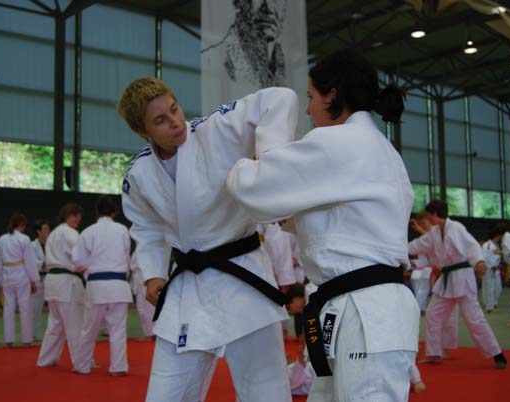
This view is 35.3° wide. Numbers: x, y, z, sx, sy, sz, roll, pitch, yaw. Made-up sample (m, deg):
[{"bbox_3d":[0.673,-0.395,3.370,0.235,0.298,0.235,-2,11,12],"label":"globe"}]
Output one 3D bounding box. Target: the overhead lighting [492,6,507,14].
[{"bbox_3d":[7.416,-5.778,24.300,0.460,0.280,0.460,-1,-5,0],"label":"overhead lighting"}]

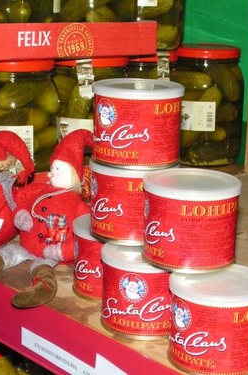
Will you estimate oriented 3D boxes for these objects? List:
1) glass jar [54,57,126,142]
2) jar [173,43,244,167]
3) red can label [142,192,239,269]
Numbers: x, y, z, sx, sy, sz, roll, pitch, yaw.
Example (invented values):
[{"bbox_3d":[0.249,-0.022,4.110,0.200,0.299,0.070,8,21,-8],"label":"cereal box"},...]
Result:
[{"bbox_3d":[-0.048,-0.085,1.137,0.117,0.187,0.117,2,13,0],"label":"glass jar"},{"bbox_3d":[0.132,-0.132,1.378,0.117,0.187,0.117,2,13,0],"label":"jar"},{"bbox_3d":[0.052,0.027,0.671,0.073,0.054,0.073,2,13,0],"label":"red can label"}]

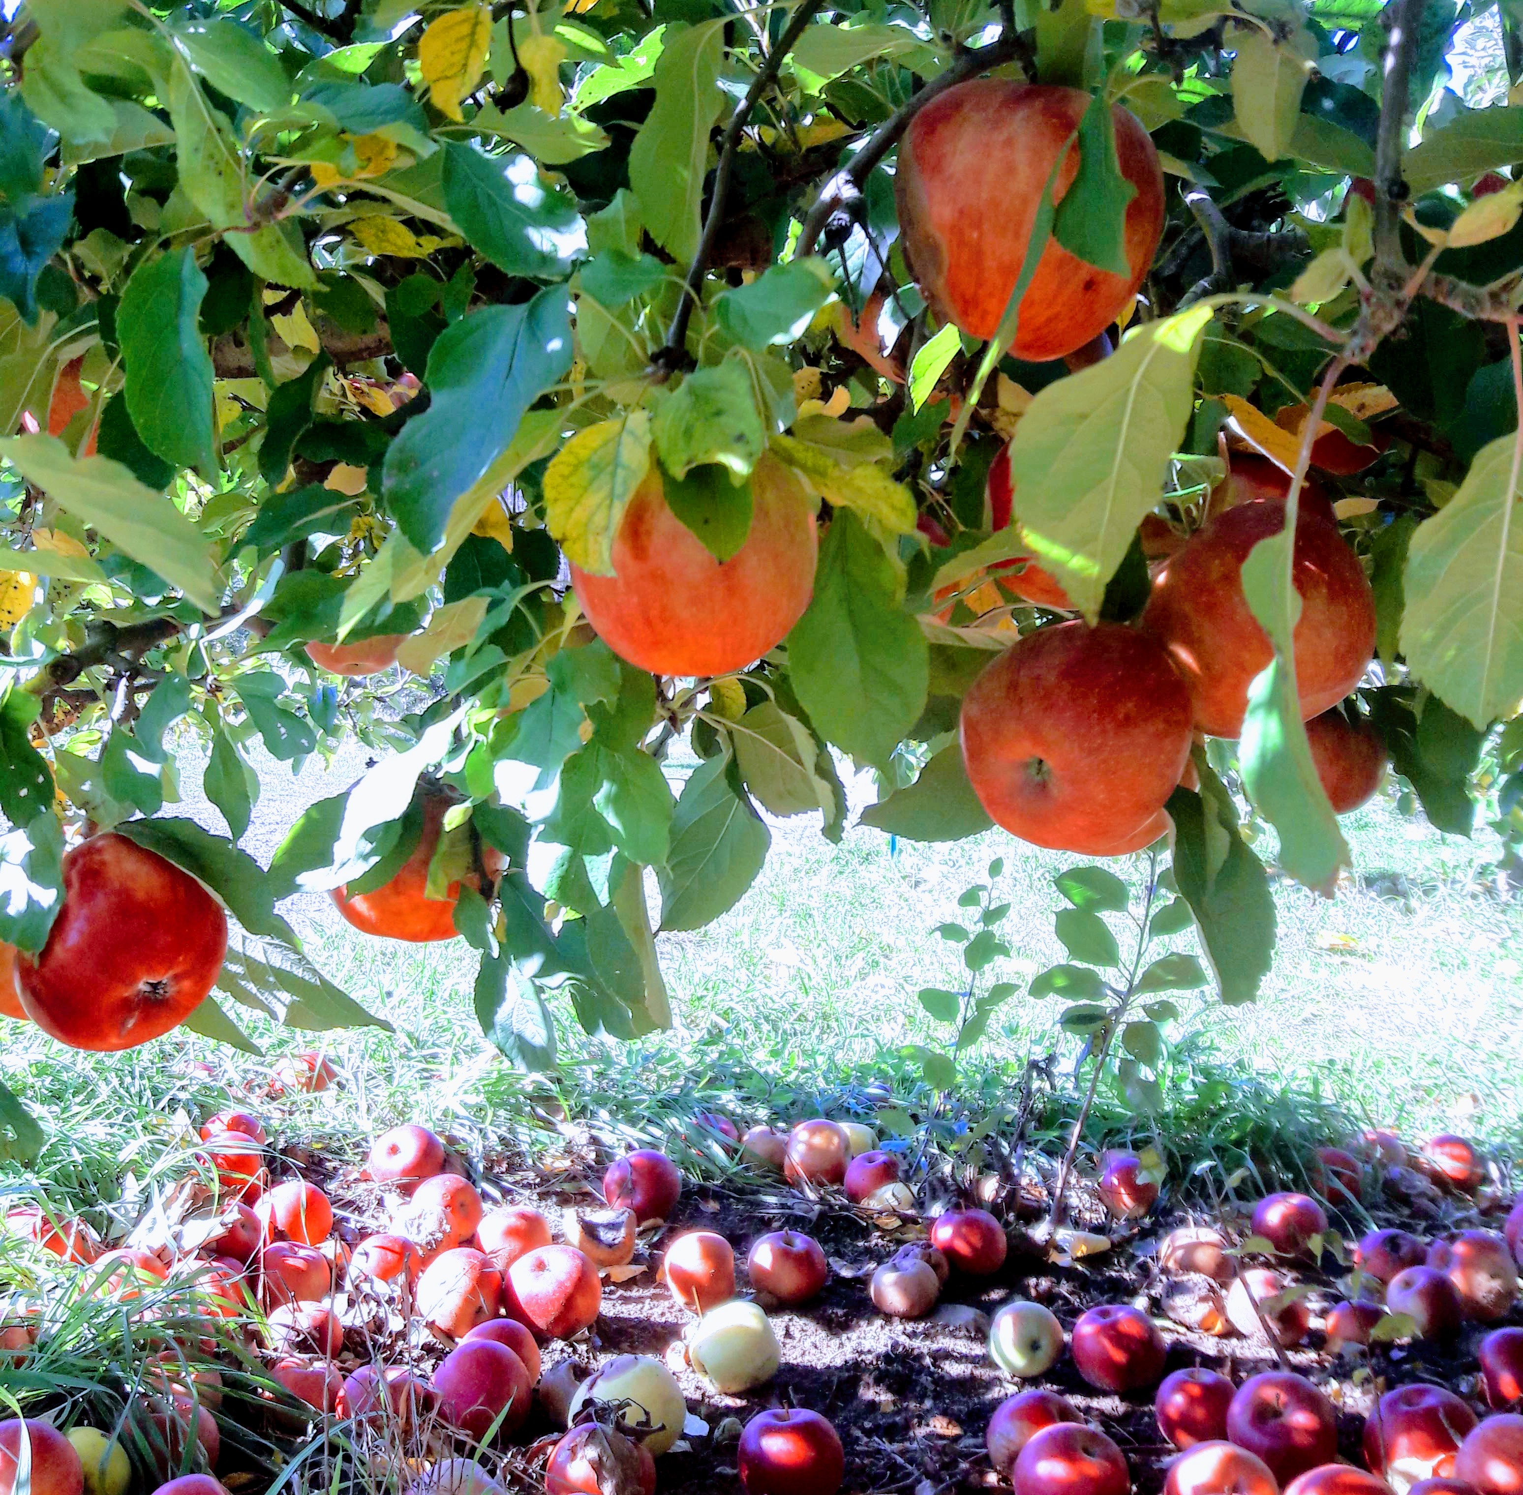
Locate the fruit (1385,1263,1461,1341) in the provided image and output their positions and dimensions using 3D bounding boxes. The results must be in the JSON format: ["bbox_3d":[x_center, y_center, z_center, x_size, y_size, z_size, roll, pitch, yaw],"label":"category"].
[{"bbox_3d":[0.616,0.516,1.528,0.069,0.065,0.069,-25,34,0],"label":"fruit"}]

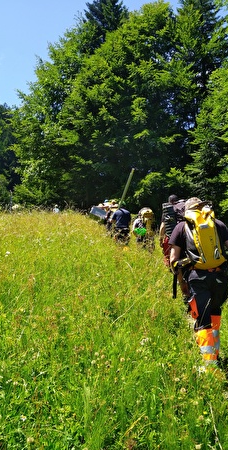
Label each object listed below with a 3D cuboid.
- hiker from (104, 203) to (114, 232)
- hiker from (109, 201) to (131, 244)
[{"bbox_3d":[-0.100,0.080,13.300,0.600,1.700,0.500,1,-5,-7],"label":"hiker"},{"bbox_3d":[0.170,0.220,10.400,0.600,1.700,0.500,1,-5,-3],"label":"hiker"}]

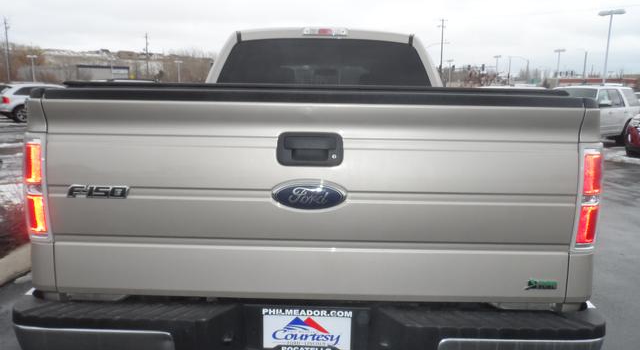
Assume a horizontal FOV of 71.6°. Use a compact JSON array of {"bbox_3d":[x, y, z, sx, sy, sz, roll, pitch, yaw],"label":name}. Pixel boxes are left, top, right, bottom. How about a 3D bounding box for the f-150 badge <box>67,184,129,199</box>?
[{"bbox_3d":[-0.744,0.055,1.485,0.205,0.047,0.012,1,9,1],"label":"f-150 badge"}]

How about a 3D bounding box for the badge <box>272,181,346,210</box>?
[{"bbox_3d":[-0.033,0.068,1.475,0.246,0.107,0.020,1,9,1],"label":"badge"}]

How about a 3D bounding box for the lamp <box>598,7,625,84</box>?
[{"bbox_3d":[18.350,-6.655,28.582,0.420,7.600,1.550,-8,12,-43],"label":"lamp"}]

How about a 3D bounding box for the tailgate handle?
[{"bbox_3d":[-0.032,-0.087,1.455,0.222,0.112,0.045,1,9,1],"label":"tailgate handle"}]

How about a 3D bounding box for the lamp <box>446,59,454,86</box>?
[{"bbox_3d":[19.440,-13.071,66.951,1.200,8.300,0.400,6,10,29],"label":"lamp"}]

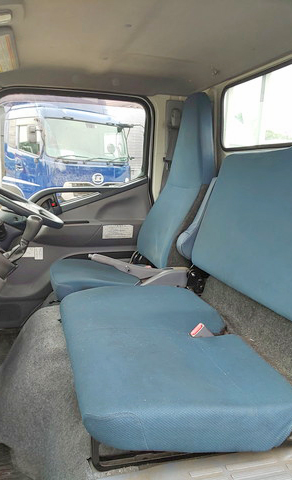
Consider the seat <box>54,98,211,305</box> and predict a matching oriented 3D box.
[{"bbox_3d":[-0.070,-0.221,1.696,0.705,0.908,0.482,-2,12,-16],"label":"seat"}]

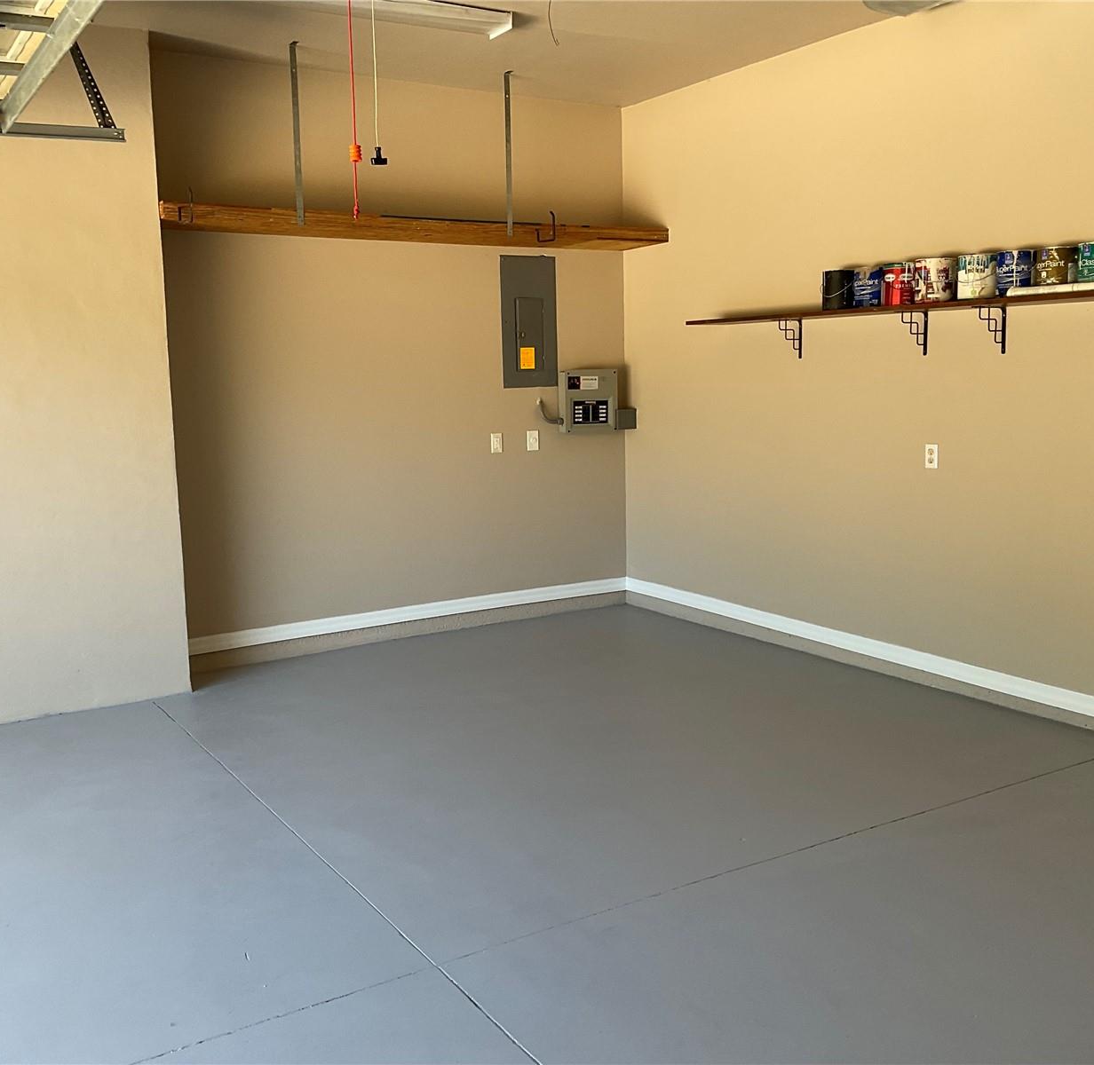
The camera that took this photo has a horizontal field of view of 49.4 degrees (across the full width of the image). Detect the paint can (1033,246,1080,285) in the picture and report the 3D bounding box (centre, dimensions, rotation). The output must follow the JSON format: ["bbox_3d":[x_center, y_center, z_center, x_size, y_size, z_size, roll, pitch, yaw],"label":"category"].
[{"bbox_3d":[2.042,-1.038,4.753,0.166,0.189,0.166,6,11,39],"label":"paint can"}]

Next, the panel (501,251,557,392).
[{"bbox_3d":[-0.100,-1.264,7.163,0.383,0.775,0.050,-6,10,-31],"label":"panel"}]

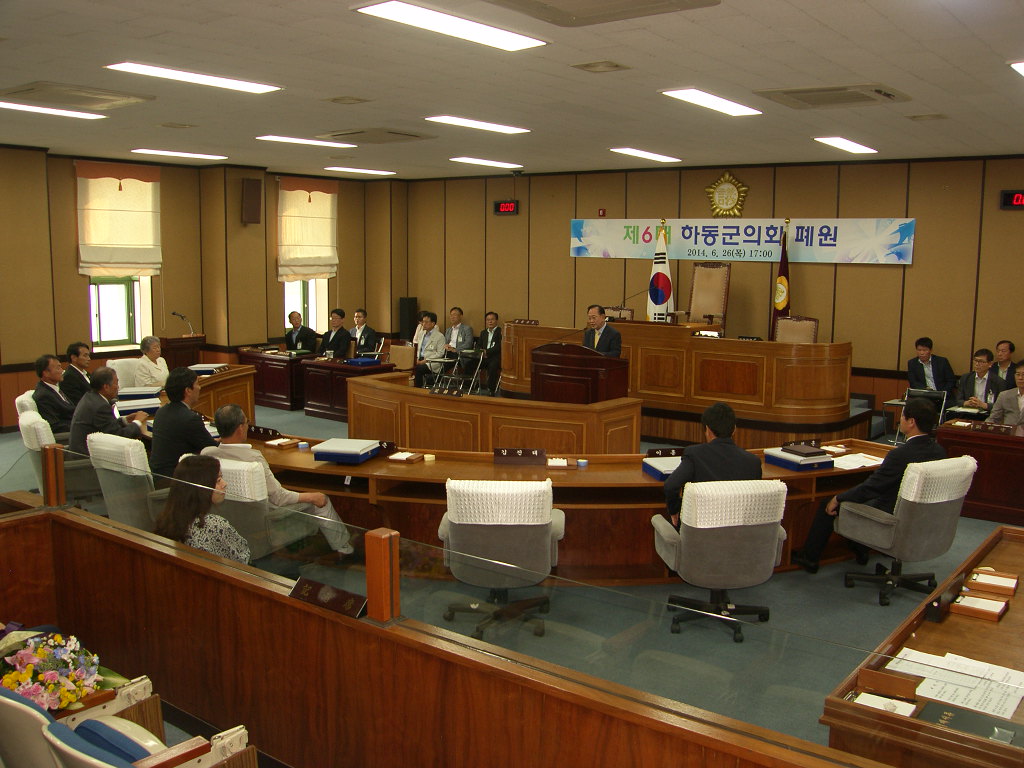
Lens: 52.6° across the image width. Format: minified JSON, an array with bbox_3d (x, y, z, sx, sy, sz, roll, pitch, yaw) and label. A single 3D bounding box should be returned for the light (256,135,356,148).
[{"bbox_3d":[-2.248,-2.656,11.353,0.260,0.060,1.250,6,9,37],"label":"light"}]

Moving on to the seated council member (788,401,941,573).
[{"bbox_3d":[2.456,0.697,6.881,0.560,1.240,0.880,-4,8,-32],"label":"seated council member"}]

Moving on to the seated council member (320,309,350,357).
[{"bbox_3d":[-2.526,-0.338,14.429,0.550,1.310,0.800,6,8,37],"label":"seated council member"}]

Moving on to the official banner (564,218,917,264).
[{"bbox_3d":[2.848,-1.940,13.932,5.020,0.550,0.030,6,9,37],"label":"official banner"}]

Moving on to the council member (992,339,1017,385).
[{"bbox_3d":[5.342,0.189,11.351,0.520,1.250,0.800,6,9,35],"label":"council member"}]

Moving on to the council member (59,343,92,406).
[{"bbox_3d":[-3.843,0.242,9.618,0.800,1.250,0.540,2,7,8],"label":"council member"}]

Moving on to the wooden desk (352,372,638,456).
[{"bbox_3d":[-0.293,0.463,9.932,3.100,0.840,1.000,6,8,37],"label":"wooden desk"}]

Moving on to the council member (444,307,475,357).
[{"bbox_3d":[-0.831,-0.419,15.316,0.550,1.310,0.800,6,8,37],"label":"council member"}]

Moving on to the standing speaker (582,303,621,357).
[{"bbox_3d":[0.971,-0.074,11.260,0.520,1.640,0.360,6,9,40],"label":"standing speaker"}]

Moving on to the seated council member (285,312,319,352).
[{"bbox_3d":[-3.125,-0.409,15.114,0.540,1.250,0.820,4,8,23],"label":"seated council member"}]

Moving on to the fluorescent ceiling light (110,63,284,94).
[{"bbox_3d":[-2.225,-2.151,7.301,0.260,0.060,1.250,6,9,37],"label":"fluorescent ceiling light"}]

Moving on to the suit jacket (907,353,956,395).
[{"bbox_3d":[4.639,-0.061,11.531,0.530,0.610,0.380,4,8,27],"label":"suit jacket"}]

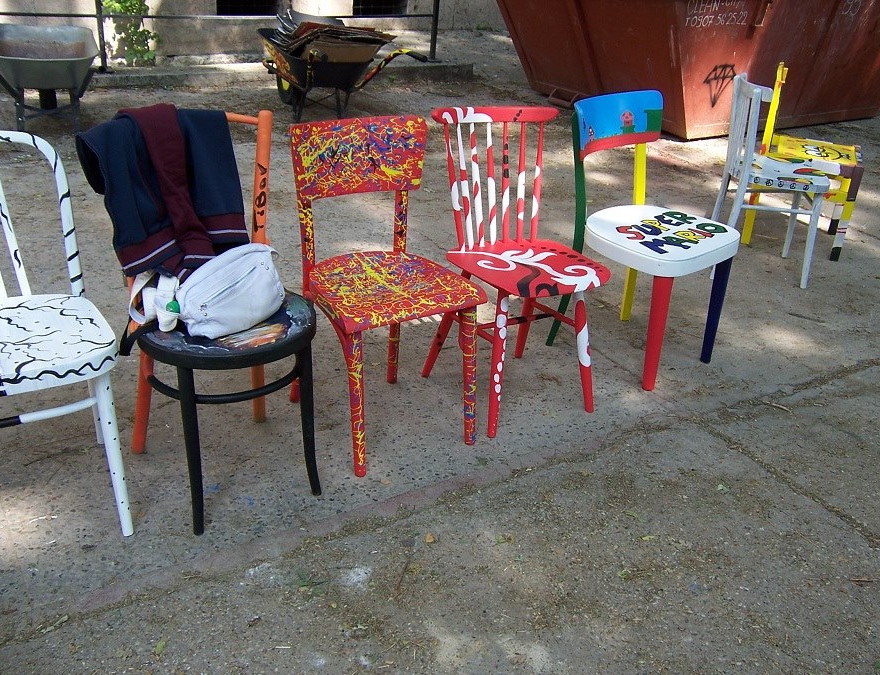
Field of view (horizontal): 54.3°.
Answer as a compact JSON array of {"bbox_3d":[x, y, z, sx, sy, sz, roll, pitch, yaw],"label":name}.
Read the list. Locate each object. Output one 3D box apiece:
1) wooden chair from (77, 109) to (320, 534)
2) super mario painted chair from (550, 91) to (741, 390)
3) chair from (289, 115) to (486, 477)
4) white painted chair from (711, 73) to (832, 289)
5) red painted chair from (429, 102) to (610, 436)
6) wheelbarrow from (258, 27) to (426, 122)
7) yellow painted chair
[{"bbox_3d":[-0.530,-0.048,2.093,0.450,0.900,0.455,-13,31,-32],"label":"wooden chair"},{"bbox_3d":[0.733,-0.344,2.942,0.460,0.870,0.490,-16,33,-36],"label":"super mario painted chair"},{"bbox_3d":[-0.154,-0.137,2.384,0.450,0.860,0.450,-13,31,-31],"label":"chair"},{"bbox_3d":[1.489,-0.710,3.868,0.440,0.830,0.430,6,26,4],"label":"white painted chair"},{"bbox_3d":[0.248,-0.209,2.596,0.460,0.860,0.450,-10,29,-28],"label":"red painted chair"},{"bbox_3d":[-0.828,-1.820,6.028,0.680,0.600,1.530,-12,30,-30],"label":"wheelbarrow"},{"bbox_3d":[1.854,-0.912,4.292,0.460,0.875,0.460,13,27,17],"label":"yellow painted chair"}]

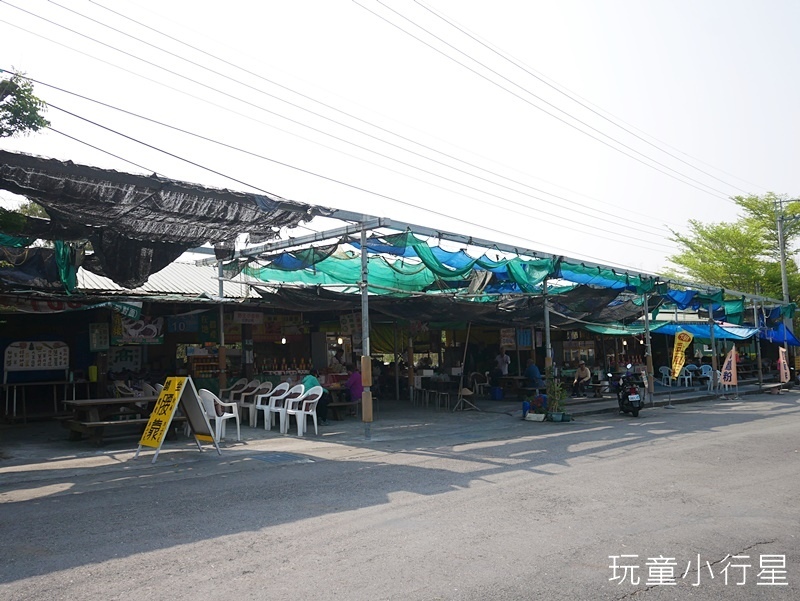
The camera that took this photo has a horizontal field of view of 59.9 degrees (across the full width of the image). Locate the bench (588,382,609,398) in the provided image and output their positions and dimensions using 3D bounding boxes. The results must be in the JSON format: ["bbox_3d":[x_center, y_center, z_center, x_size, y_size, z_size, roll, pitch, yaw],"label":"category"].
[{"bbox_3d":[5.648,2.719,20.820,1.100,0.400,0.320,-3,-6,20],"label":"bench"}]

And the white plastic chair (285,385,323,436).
[{"bbox_3d":[-1.648,1.884,11.850,0.560,0.820,0.560,3,-6,-44],"label":"white plastic chair"}]

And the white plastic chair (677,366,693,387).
[{"bbox_3d":[11.009,2.929,26.809,0.570,0.800,0.570,3,-7,-40],"label":"white plastic chair"}]

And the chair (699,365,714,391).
[{"bbox_3d":[10.860,2.723,24.637,0.570,0.820,0.570,-2,-5,5],"label":"chair"}]

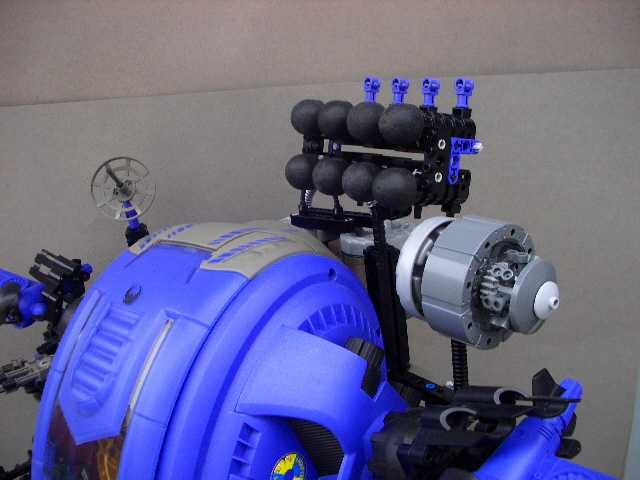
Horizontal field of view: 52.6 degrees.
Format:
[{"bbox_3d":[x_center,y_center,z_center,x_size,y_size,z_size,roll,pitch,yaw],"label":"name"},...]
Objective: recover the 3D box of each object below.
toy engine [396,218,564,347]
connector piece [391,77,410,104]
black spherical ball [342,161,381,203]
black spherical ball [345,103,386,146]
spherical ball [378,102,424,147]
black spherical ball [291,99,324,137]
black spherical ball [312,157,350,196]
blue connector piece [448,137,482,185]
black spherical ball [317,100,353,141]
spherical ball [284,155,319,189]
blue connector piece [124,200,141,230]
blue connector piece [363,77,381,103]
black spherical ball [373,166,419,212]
[{"bbox_3d":[0.072,0.019,0.278,0.054,0.054,0.065,-5,14,-40],"label":"toy engine"},{"bbox_3d":[0.048,-0.089,0.389,0.008,0.016,0.007,-5,15,-41],"label":"connector piece"},{"bbox_3d":[0.022,-0.031,0.349,0.022,0.022,0.022,2,14,0],"label":"black spherical ball"},{"bbox_3d":[0.025,-0.062,0.343,0.022,0.022,0.022,2,14,0],"label":"black spherical ball"},{"bbox_3d":[0.042,-0.059,0.332,0.022,0.022,0.022,3,12,-1],"label":"spherical ball"},{"bbox_3d":[-0.006,-0.072,0.384,0.022,0.022,0.022,3,12,-1],"label":"black spherical ball"},{"bbox_3d":[0.007,-0.036,0.366,0.022,0.022,0.022,2,14,0],"label":"black spherical ball"},{"bbox_3d":[0.072,-0.040,0.328,0.024,0.024,0.005,-5,14,-42],"label":"blue connector piece"},{"bbox_3d":[0.010,-0.068,0.367,0.022,0.022,0.022,3,12,-1],"label":"black spherical ball"},{"bbox_3d":[-0.009,-0.041,0.384,0.022,0.022,0.022,2,14,0],"label":"spherical ball"},{"bbox_3d":[-0.138,-0.019,0.472,0.008,0.024,0.007,-23,16,-38],"label":"blue connector piece"},{"bbox_3d":[0.033,-0.096,0.413,0.008,0.016,0.007,-5,14,-42],"label":"blue connector piece"},{"bbox_3d":[0.039,-0.027,0.338,0.022,0.022,0.022,3,12,-1],"label":"black spherical ball"}]

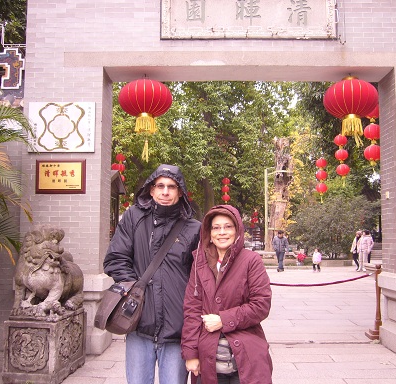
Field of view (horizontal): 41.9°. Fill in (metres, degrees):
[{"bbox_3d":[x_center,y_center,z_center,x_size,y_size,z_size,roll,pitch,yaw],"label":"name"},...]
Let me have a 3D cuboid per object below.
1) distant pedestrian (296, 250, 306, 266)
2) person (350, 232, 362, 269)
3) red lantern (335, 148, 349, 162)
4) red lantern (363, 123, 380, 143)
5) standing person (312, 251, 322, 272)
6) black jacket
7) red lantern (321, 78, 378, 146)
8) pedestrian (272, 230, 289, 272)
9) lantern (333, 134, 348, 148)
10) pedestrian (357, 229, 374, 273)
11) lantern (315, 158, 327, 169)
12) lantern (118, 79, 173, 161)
[{"bbox_3d":[4.298,2.745,21.500,0.420,0.720,0.280,0,-5,6],"label":"distant pedestrian"},{"bbox_3d":[6.462,2.405,21.000,0.520,1.640,0.380,0,-5,0],"label":"person"},{"bbox_3d":[3.674,-0.936,13.200,0.340,0.320,0.340,0,-5,0],"label":"red lantern"},{"bbox_3d":[3.220,-1.092,9.500,0.340,0.340,0.340,0,-5,0],"label":"red lantern"},{"bbox_3d":[4.778,2.763,20.700,0.400,0.930,0.290,-1,-5,14],"label":"standing person"},{"bbox_3d":[-0.263,0.359,3.020,0.580,1.040,0.360,-1,-5,9],"label":"black jacket"},{"bbox_3d":[1.983,-1.034,6.700,0.710,0.920,0.710,0,-5,0],"label":"red lantern"},{"bbox_3d":[3.323,2.391,20.800,0.620,1.670,0.420,0,-5,3],"label":"pedestrian"},{"bbox_3d":[3.651,-1.298,13.200,0.340,0.320,0.340,0,-5,0],"label":"lantern"},{"bbox_3d":[6.710,2.382,20.800,0.600,1.670,0.380,-2,-5,27],"label":"pedestrian"},{"bbox_3d":[3.736,-0.850,15.600,0.340,0.320,0.340,0,-5,0],"label":"lantern"},{"bbox_3d":[-0.676,-0.931,6.720,0.700,1.060,0.700,0,-5,0],"label":"lantern"}]

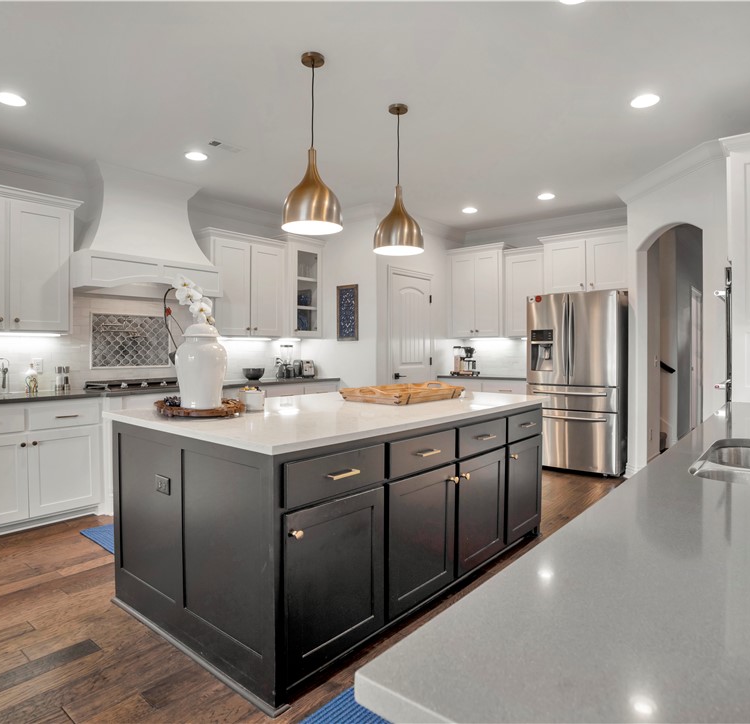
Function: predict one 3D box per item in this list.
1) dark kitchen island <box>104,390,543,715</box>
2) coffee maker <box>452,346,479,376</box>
[{"bbox_3d":[-0.087,0.697,2.853,1.360,0.907,2.280,1,1,41],"label":"dark kitchen island"},{"bbox_3d":[1.111,0.012,6.057,0.320,0.358,0.180,1,2,38],"label":"coffee maker"}]

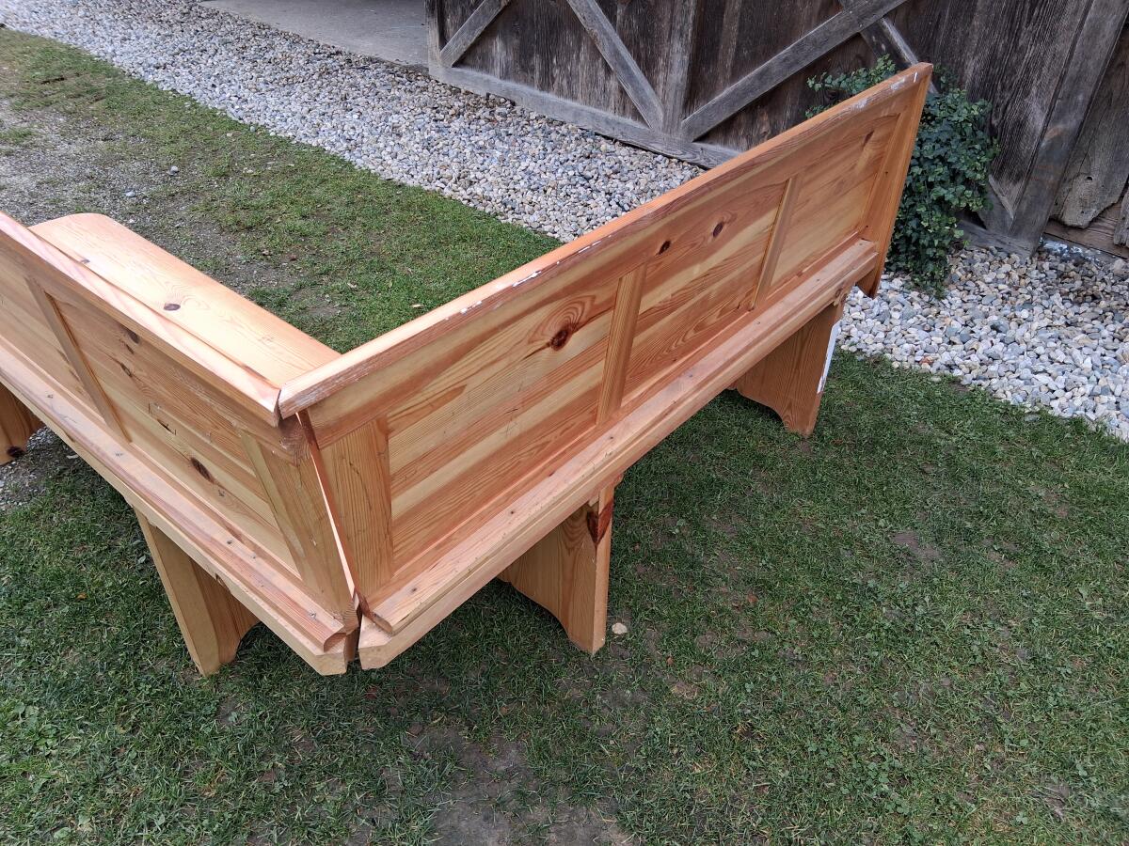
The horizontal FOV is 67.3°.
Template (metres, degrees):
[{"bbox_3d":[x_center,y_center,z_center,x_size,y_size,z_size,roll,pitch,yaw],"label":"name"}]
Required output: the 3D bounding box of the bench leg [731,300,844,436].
[{"bbox_3d":[0.463,-0.224,2.099,0.418,0.426,0.042,29,46,30],"label":"bench leg"}]

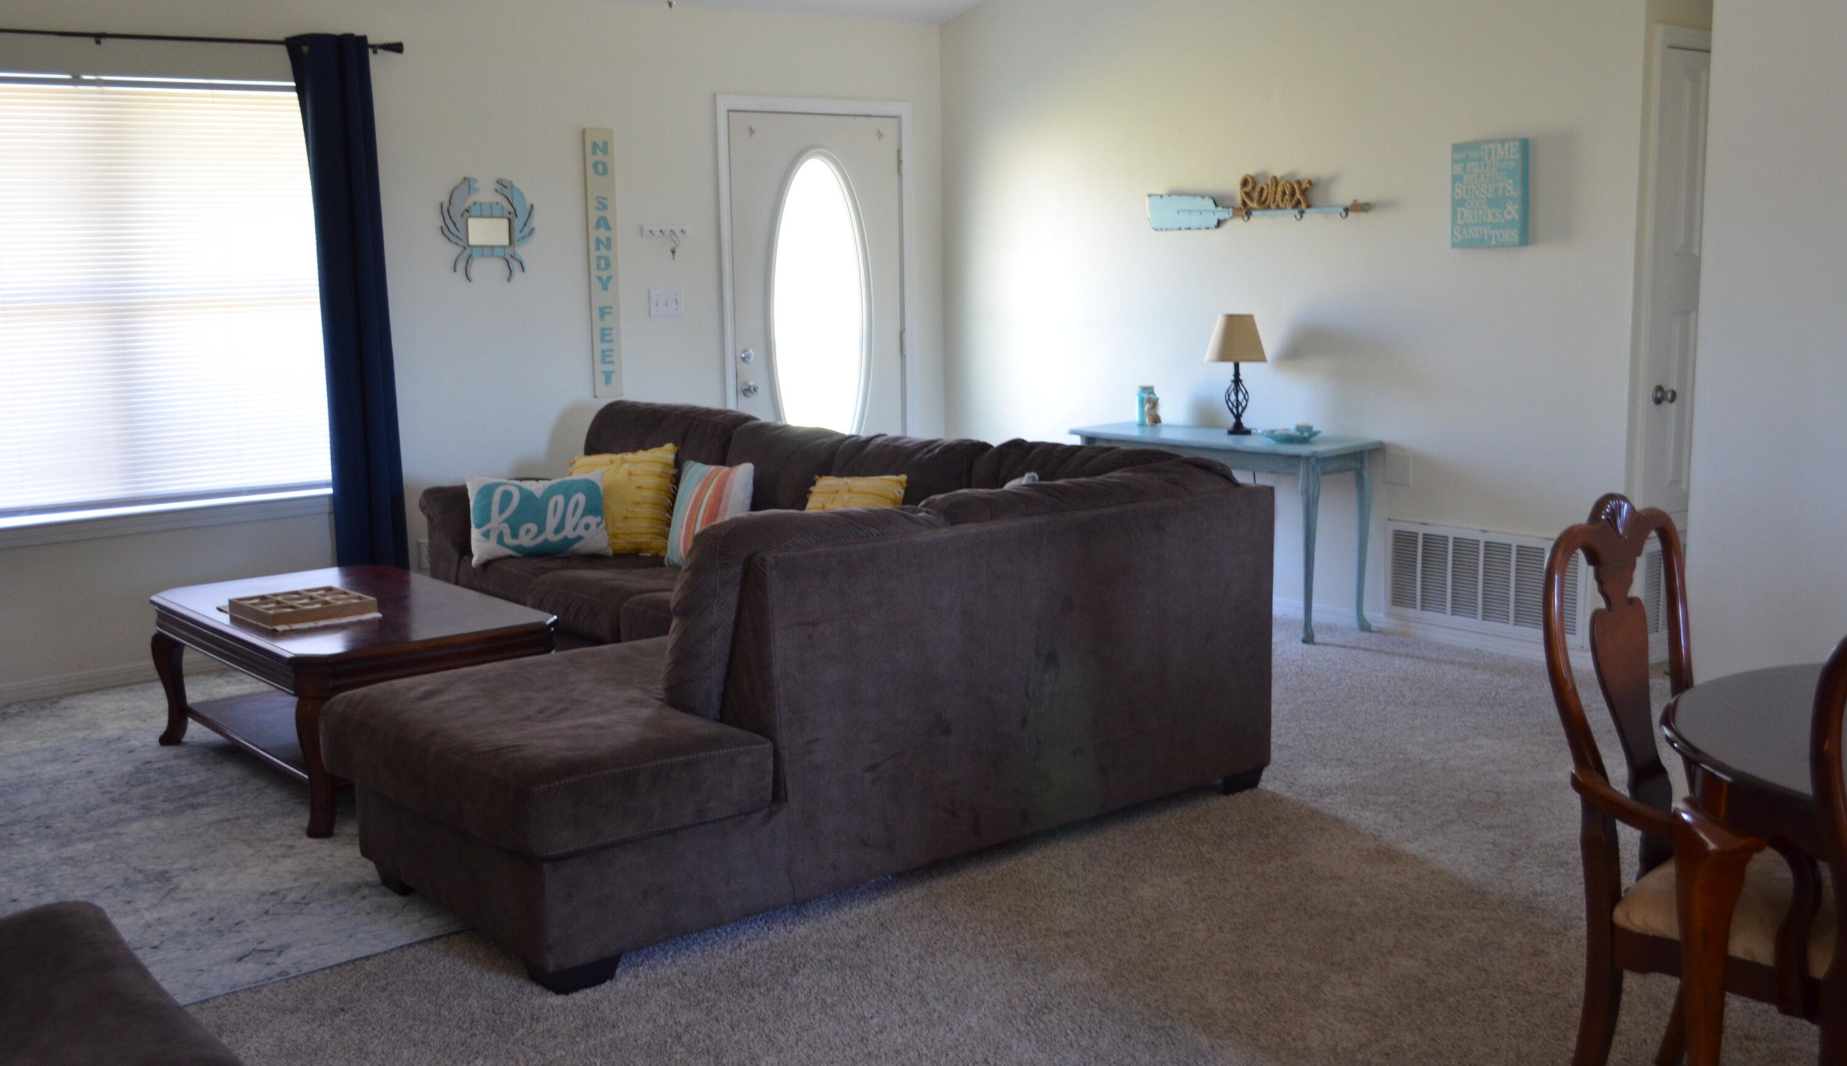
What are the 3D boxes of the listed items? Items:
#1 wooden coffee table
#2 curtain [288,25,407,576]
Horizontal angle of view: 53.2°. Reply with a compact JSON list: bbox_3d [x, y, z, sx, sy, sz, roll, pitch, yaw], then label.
[{"bbox_3d":[-1.635,0.439,5.263,0.750,0.465,1.310,-8,12,-39],"label":"wooden coffee table"},{"bbox_3d":[-2.104,-0.725,6.801,0.323,2.150,0.120,-8,12,-38],"label":"curtain"}]

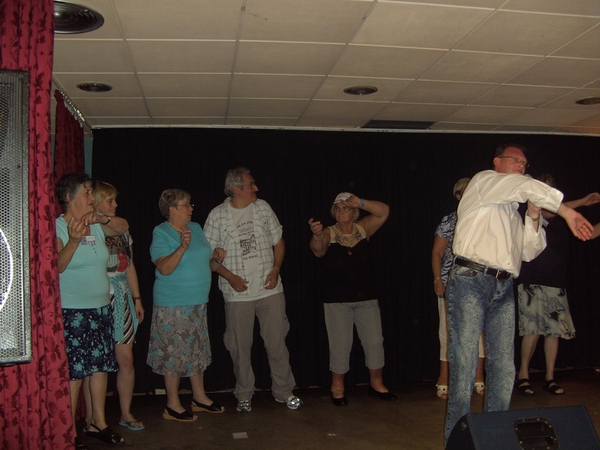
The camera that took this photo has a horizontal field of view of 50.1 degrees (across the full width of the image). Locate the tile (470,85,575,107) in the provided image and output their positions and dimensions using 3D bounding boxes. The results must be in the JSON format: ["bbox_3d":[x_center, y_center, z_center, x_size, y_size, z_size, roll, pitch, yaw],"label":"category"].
[{"bbox_3d":[1.574,-0.927,4.586,0.600,0.025,0.600,0,-4,-8],"label":"tile"}]

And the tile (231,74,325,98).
[{"bbox_3d":[-0.169,-0.937,4.345,0.600,0.025,0.600,0,-4,-8],"label":"tile"}]

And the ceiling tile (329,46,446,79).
[{"bbox_3d":[0.512,-0.976,3.842,0.600,0.025,0.600,0,-4,-8],"label":"ceiling tile"}]

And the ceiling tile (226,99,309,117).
[{"bbox_3d":[-0.257,-0.899,4.937,0.600,0.025,0.600,0,-4,-8],"label":"ceiling tile"}]

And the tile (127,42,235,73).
[{"bbox_3d":[-0.670,-0.970,3.679,0.600,0.025,0.600,0,-4,-9],"label":"tile"}]

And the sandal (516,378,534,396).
[{"bbox_3d":[1.746,1.250,4.962,0.095,0.090,0.245,0,-4,-8],"label":"sandal"}]

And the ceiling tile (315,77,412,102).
[{"bbox_3d":[0.428,-0.945,4.446,0.600,0.025,0.600,0,-4,-9],"label":"ceiling tile"}]

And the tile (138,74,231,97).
[{"bbox_3d":[-0.759,-0.933,4.271,0.600,0.025,0.600,0,-4,-9],"label":"tile"}]

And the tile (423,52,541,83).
[{"bbox_3d":[1.084,-0.964,3.899,0.600,0.025,0.600,0,-4,-8],"label":"tile"}]

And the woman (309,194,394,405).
[{"bbox_3d":[0.367,0.523,4.752,0.640,1.570,0.450,-1,-4,-3],"label":"woman"}]

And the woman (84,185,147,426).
[{"bbox_3d":[-1.177,0.498,3.968,0.400,1.570,0.470,-4,-5,43],"label":"woman"}]

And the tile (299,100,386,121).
[{"bbox_3d":[0.341,-0.908,5.038,0.600,0.025,0.600,0,-4,-9],"label":"tile"}]

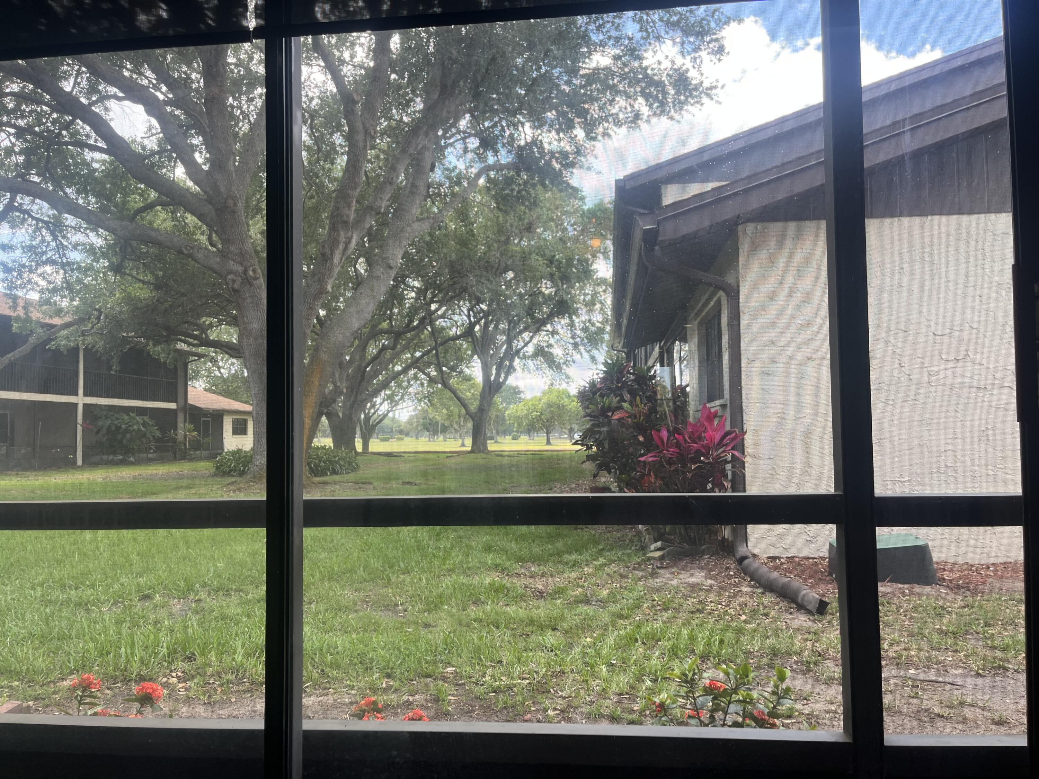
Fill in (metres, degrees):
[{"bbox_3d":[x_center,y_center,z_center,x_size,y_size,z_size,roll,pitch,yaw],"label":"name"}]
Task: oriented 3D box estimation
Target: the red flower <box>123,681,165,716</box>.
[{"bbox_3d":[-1.130,0.931,2.350,0.115,0.088,0.100,1,-3,-25],"label":"red flower"}]

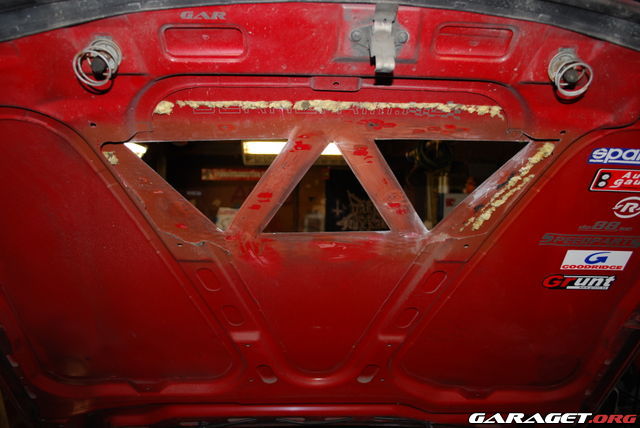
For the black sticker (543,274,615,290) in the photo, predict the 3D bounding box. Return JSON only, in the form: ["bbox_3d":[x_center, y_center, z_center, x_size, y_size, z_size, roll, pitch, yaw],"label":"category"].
[{"bbox_3d":[0.518,0.138,0.963,0.138,0.037,0.002,2,35,-1],"label":"black sticker"}]

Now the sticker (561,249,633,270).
[{"bbox_3d":[0.536,0.090,0.930,0.125,0.049,0.002,2,35,-1],"label":"sticker"}]

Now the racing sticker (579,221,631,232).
[{"bbox_3d":[0.528,0.024,0.884,0.099,0.022,0.002,2,35,-1],"label":"racing sticker"}]

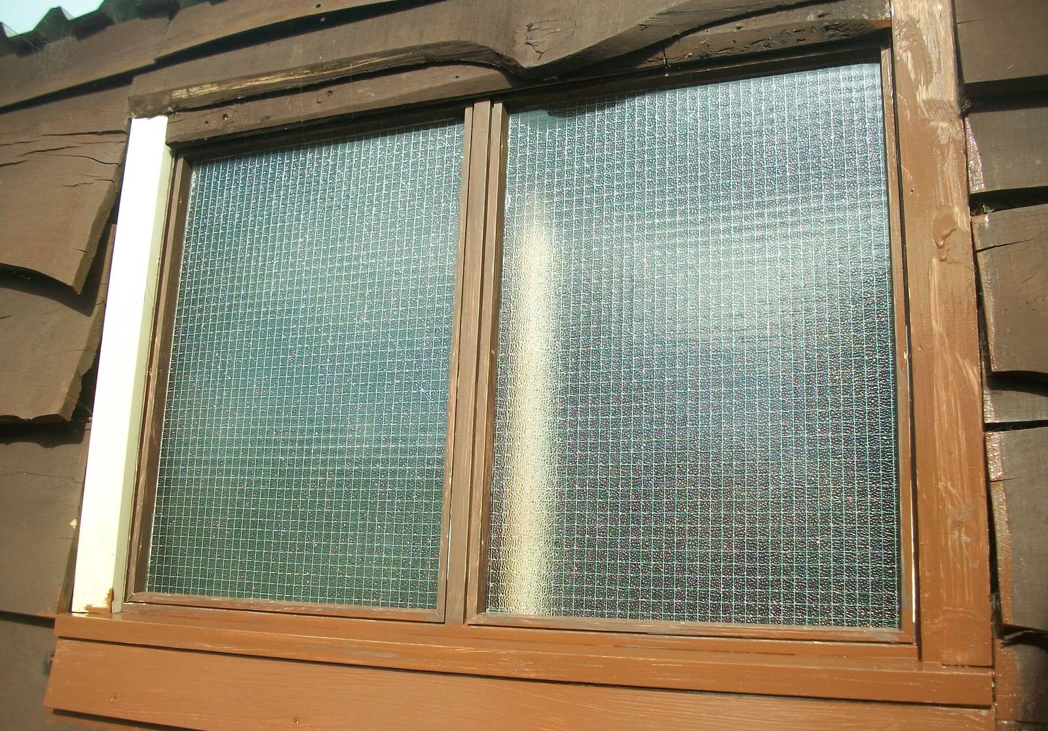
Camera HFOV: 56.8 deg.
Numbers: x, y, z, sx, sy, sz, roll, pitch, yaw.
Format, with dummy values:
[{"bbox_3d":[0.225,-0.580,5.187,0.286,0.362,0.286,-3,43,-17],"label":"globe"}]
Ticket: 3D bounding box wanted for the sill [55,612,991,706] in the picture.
[{"bbox_3d":[-0.084,0.311,1.063,1.074,0.031,0.064,-3,-13,22],"label":"sill"}]

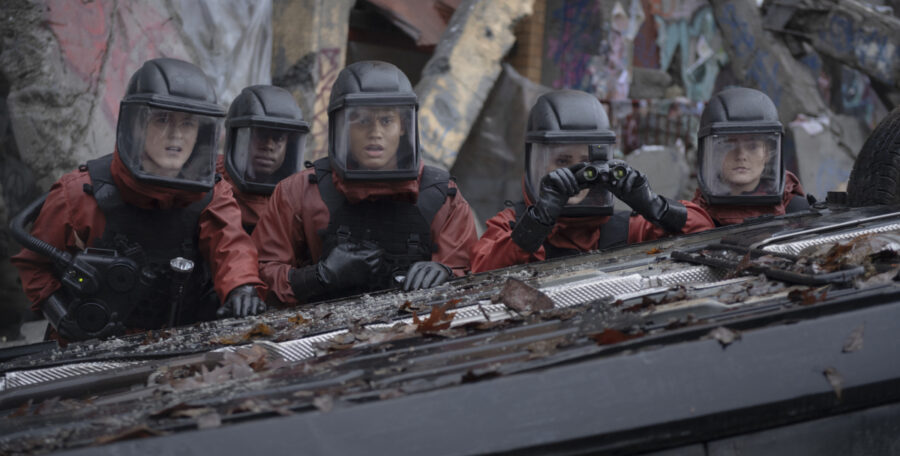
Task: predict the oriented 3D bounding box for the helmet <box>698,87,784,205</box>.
[{"bbox_3d":[0.818,-0.234,4.380,0.240,0.310,0.290,1,3,-3],"label":"helmet"}]

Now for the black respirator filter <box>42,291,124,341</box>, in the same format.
[{"bbox_3d":[-0.828,0.196,3.500,0.190,0.085,0.100,27,20,26],"label":"black respirator filter"}]

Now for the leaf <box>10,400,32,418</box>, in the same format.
[{"bbox_3d":[-0.724,0.307,2.620,0.045,0.025,0.040,-9,5,-13],"label":"leaf"}]

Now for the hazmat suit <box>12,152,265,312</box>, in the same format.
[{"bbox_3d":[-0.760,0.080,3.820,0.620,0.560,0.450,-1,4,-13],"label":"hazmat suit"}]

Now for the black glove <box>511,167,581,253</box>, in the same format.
[{"bbox_3d":[0.247,-0.050,3.970,0.120,0.250,0.120,28,9,-5],"label":"black glove"}]

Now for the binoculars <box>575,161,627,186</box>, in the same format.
[{"bbox_3d":[0.385,-0.139,3.960,0.125,0.062,0.135,-1,4,-12],"label":"binoculars"}]

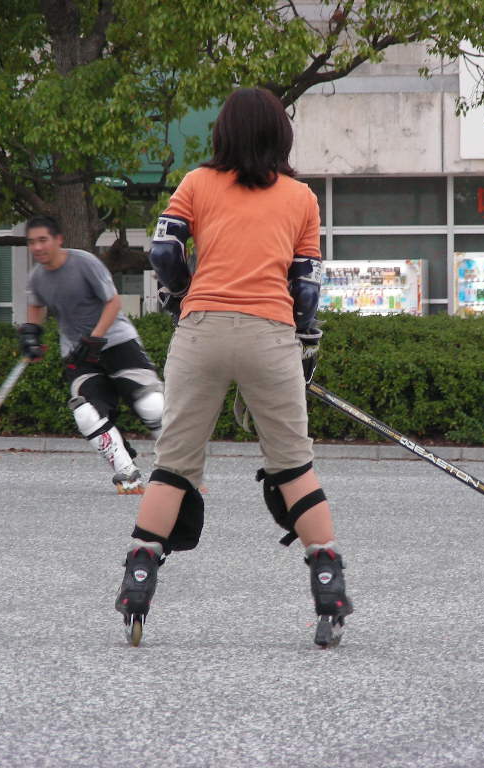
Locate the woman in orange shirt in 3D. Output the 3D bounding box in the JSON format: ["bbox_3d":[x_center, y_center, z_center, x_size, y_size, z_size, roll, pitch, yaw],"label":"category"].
[{"bbox_3d":[-0.024,-0.043,18.900,0.660,1.555,0.550,0,1,0],"label":"woman in orange shirt"}]

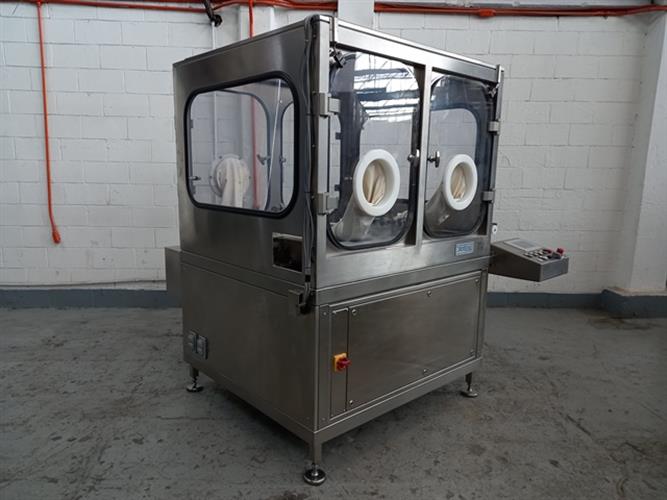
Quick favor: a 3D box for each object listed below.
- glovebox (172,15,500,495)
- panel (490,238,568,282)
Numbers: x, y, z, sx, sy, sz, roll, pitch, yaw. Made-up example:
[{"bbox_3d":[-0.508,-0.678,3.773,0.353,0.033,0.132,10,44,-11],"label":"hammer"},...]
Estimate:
[{"bbox_3d":[0.005,-0.065,2.903,1.353,1.976,1.282,-8,13,-41],"label":"glovebox"},{"bbox_3d":[1.257,0.059,3.082,0.380,0.188,0.333,-8,13,-41],"label":"panel"}]

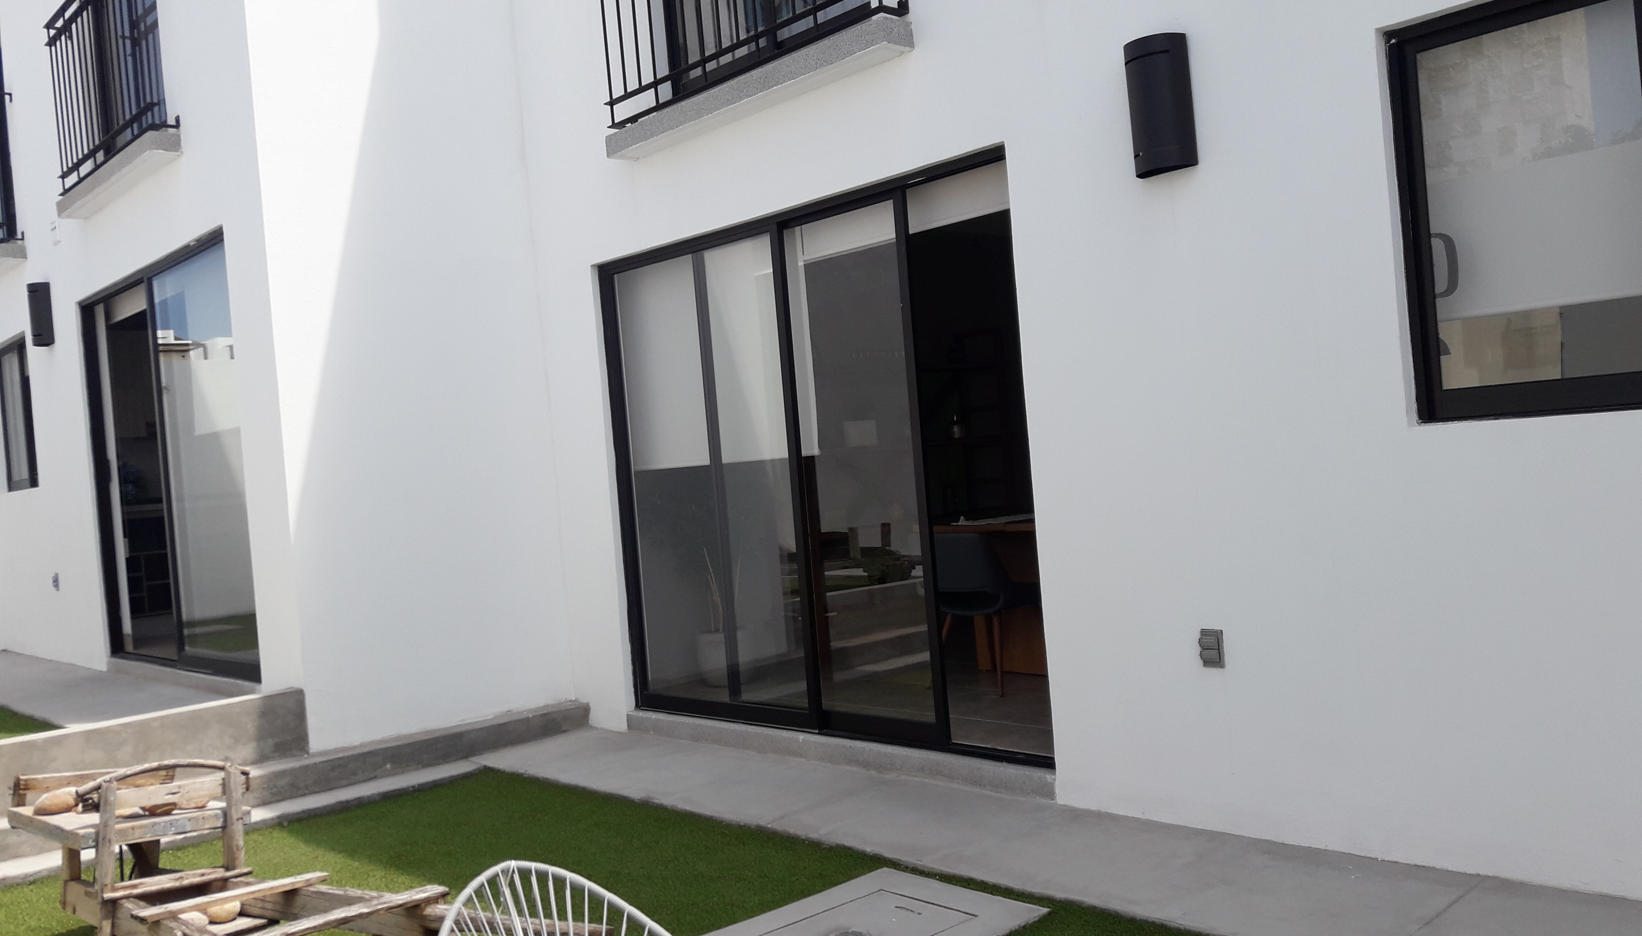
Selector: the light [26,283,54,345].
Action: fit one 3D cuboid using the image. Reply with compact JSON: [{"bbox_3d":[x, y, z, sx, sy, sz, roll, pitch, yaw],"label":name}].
[{"bbox_3d":[-4.911,-0.965,8.354,0.100,0.390,0.195,-5,0,-43],"label":"light"}]

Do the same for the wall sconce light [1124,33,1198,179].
[{"bbox_3d":[1.000,-1.083,3.973,0.100,0.390,0.195,-5,0,-43],"label":"wall sconce light"}]

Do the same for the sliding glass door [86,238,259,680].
[{"bbox_3d":[-3.448,0.007,7.055,0.100,2.125,2.527,-5,0,-43],"label":"sliding glass door"}]

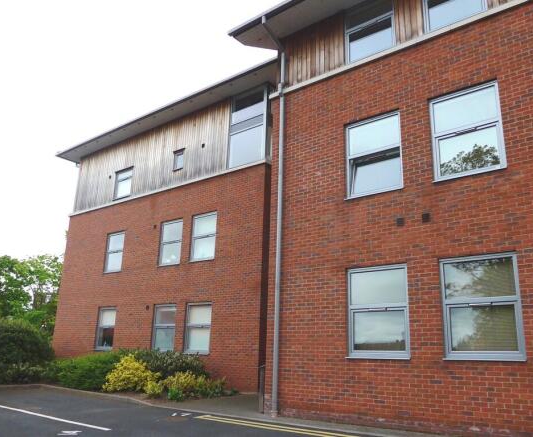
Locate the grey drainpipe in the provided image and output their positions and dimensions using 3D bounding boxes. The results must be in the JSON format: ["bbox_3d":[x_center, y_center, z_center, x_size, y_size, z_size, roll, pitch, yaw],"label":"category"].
[{"bbox_3d":[0.041,-0.405,10.536,0.110,8.800,0.850,-11,-20,38],"label":"grey drainpipe"}]

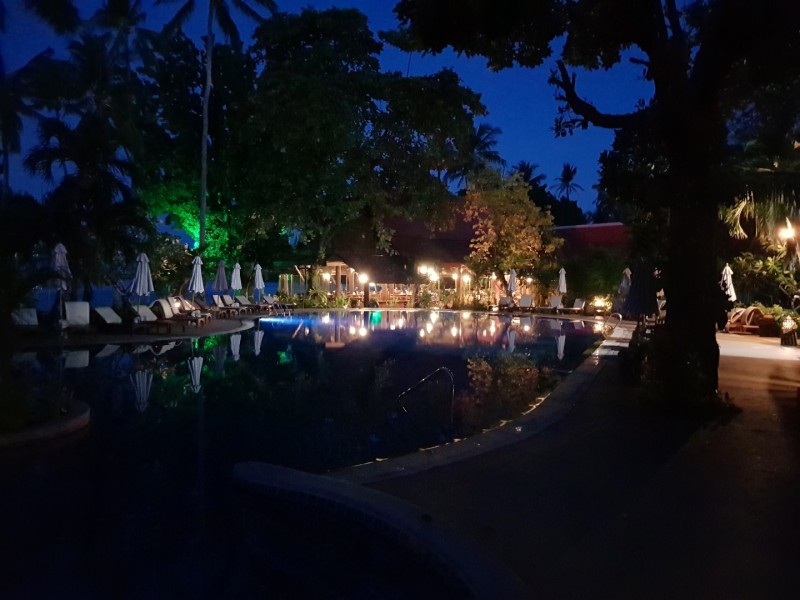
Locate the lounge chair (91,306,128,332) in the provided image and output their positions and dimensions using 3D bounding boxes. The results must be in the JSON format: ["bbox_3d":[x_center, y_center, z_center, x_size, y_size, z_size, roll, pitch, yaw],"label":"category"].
[{"bbox_3d":[-8.746,0.544,18.388,1.800,0.700,0.680,2,2,27],"label":"lounge chair"}]

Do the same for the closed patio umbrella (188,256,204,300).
[{"bbox_3d":[-7.463,-0.391,22.070,0.580,2.350,0.580,1,2,0],"label":"closed patio umbrella"}]

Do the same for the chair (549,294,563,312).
[{"bbox_3d":[8.230,0.298,31.700,0.660,0.780,1.850,1,2,15],"label":"chair"}]

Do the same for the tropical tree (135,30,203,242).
[{"bbox_3d":[-12.328,-6.827,32.000,4.100,14.200,4.200,1,2,0],"label":"tropical tree"}]

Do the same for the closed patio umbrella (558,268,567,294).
[{"bbox_3d":[8.870,-0.542,32.800,0.500,2.350,0.500,1,2,0],"label":"closed patio umbrella"}]

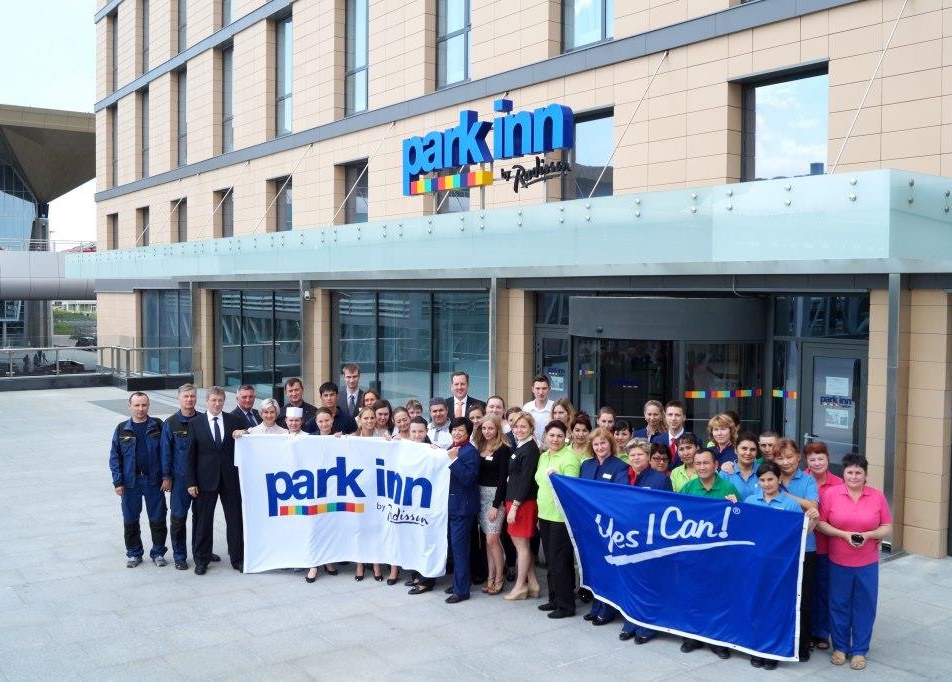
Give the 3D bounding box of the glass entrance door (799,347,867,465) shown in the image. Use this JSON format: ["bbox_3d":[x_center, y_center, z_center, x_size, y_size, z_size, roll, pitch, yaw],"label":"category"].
[{"bbox_3d":[4.355,1.192,11.385,0.111,2.202,0.949,-2,4,-37],"label":"glass entrance door"}]

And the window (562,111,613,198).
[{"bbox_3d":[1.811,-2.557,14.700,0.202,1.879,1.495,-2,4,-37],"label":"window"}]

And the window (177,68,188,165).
[{"bbox_3d":[-8.835,-6.797,28.694,0.202,2.949,1.515,-2,4,-37],"label":"window"}]

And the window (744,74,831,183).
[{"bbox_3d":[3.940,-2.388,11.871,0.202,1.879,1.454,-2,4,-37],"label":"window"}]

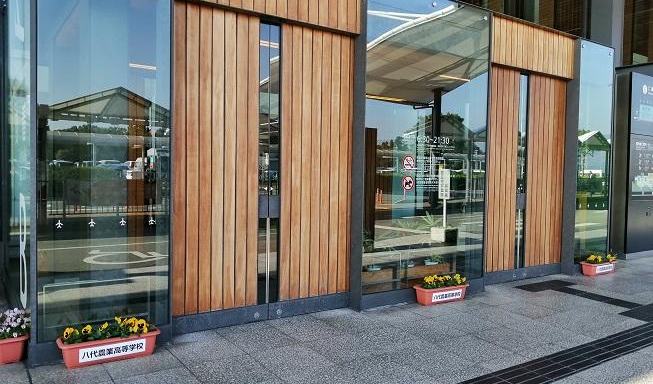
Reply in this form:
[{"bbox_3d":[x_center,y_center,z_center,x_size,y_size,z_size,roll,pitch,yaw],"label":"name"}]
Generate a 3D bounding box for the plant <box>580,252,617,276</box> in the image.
[{"bbox_3d":[3.928,1.032,7.047,0.640,0.295,0.210,0,2,-33],"label":"plant"}]

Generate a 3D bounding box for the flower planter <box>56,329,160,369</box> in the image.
[{"bbox_3d":[-1.559,1.114,3.524,0.640,0.175,0.210,0,2,-33],"label":"flower planter"}]

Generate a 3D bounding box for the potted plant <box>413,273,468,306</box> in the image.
[{"bbox_3d":[1.245,1.048,5.324,0.640,0.285,0.210,0,2,-33],"label":"potted plant"}]

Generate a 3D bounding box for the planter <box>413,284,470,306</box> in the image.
[{"bbox_3d":[1.244,1.103,5.325,0.640,0.175,0.210,0,2,-33],"label":"planter"}]

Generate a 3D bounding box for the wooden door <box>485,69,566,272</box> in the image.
[{"bbox_3d":[2.684,-0.261,6.591,1.630,2.601,0.090,0,2,-33],"label":"wooden door"}]

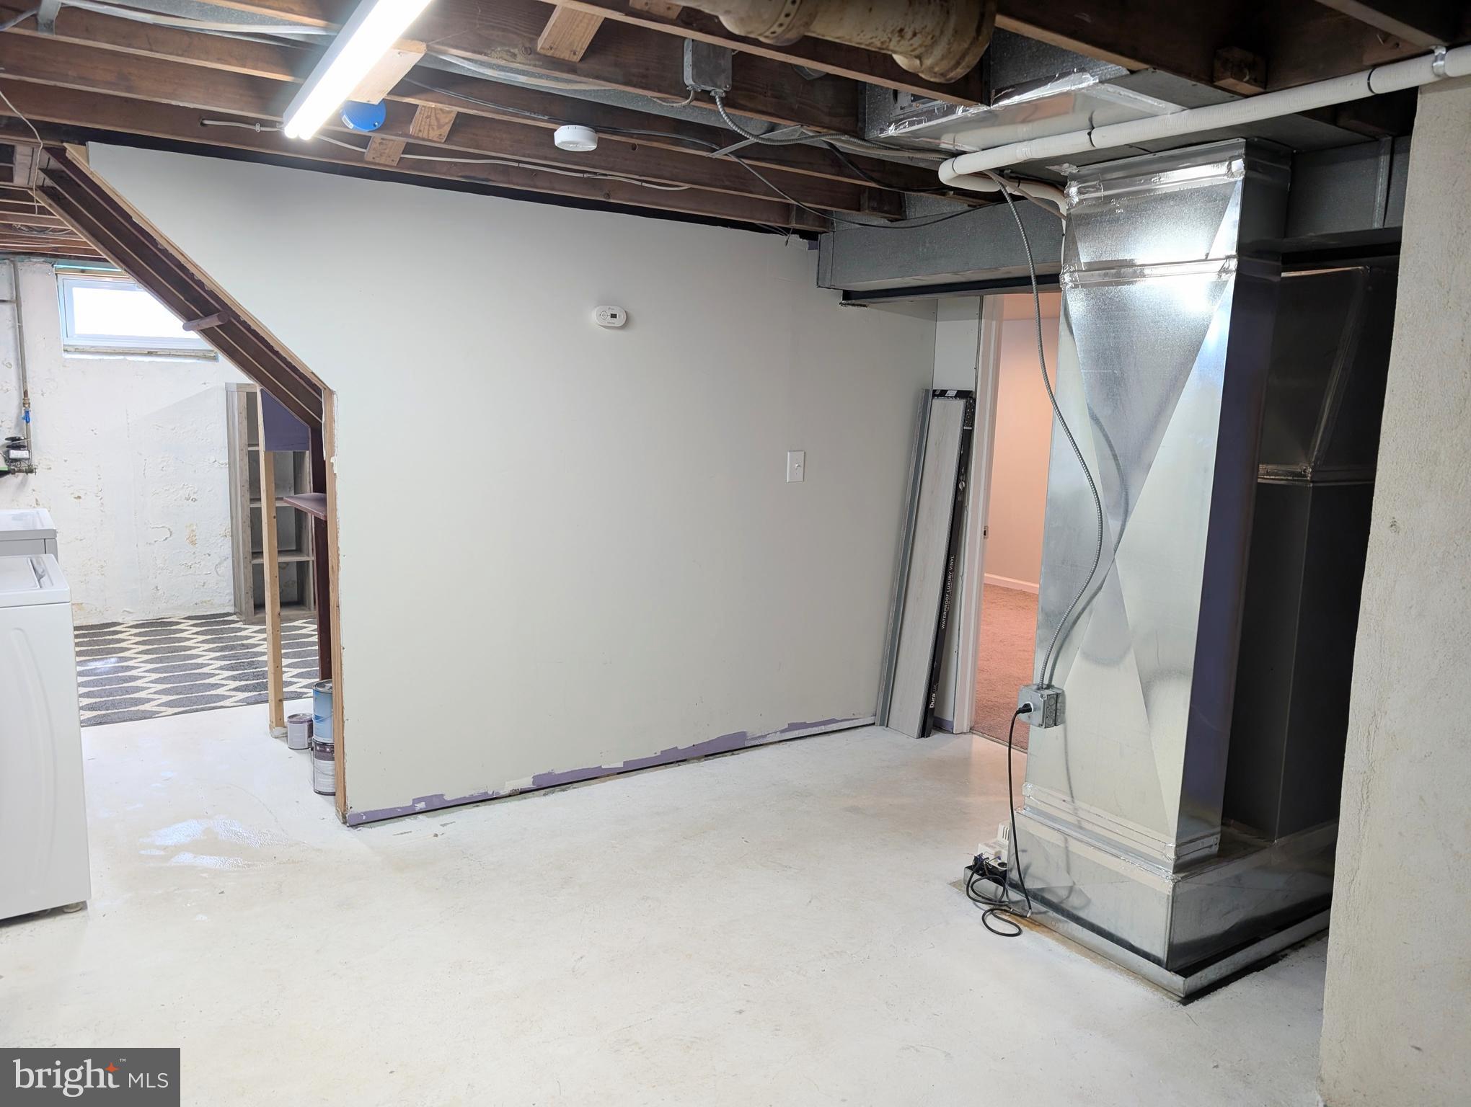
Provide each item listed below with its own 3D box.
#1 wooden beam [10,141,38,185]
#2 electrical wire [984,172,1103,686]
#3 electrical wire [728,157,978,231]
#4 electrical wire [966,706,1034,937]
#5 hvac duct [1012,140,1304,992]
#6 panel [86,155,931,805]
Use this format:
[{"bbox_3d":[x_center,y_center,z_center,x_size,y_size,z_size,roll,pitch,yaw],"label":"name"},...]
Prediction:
[{"bbox_3d":[-2.263,-1.312,3.245,0.081,0.171,0.812,-5,11,-36],"label":"wooden beam"},{"bbox_3d":[0.816,-0.336,2.821,0.111,1.430,0.463,-5,11,-36],"label":"electrical wire"},{"bbox_3d":[0.405,-1.088,3.196,1.096,0.141,0.060,-5,11,-38],"label":"electrical wire"},{"bbox_3d":[0.775,0.736,2.984,0.211,0.659,0.272,-5,11,-36],"label":"electrical wire"},{"bbox_3d":[1.109,0.034,2.788,0.277,2.124,0.544,-5,11,-36],"label":"hvac duct"},{"bbox_3d":[-0.484,-0.182,3.863,3.212,2.134,0.030,-4,10,-32],"label":"panel"}]

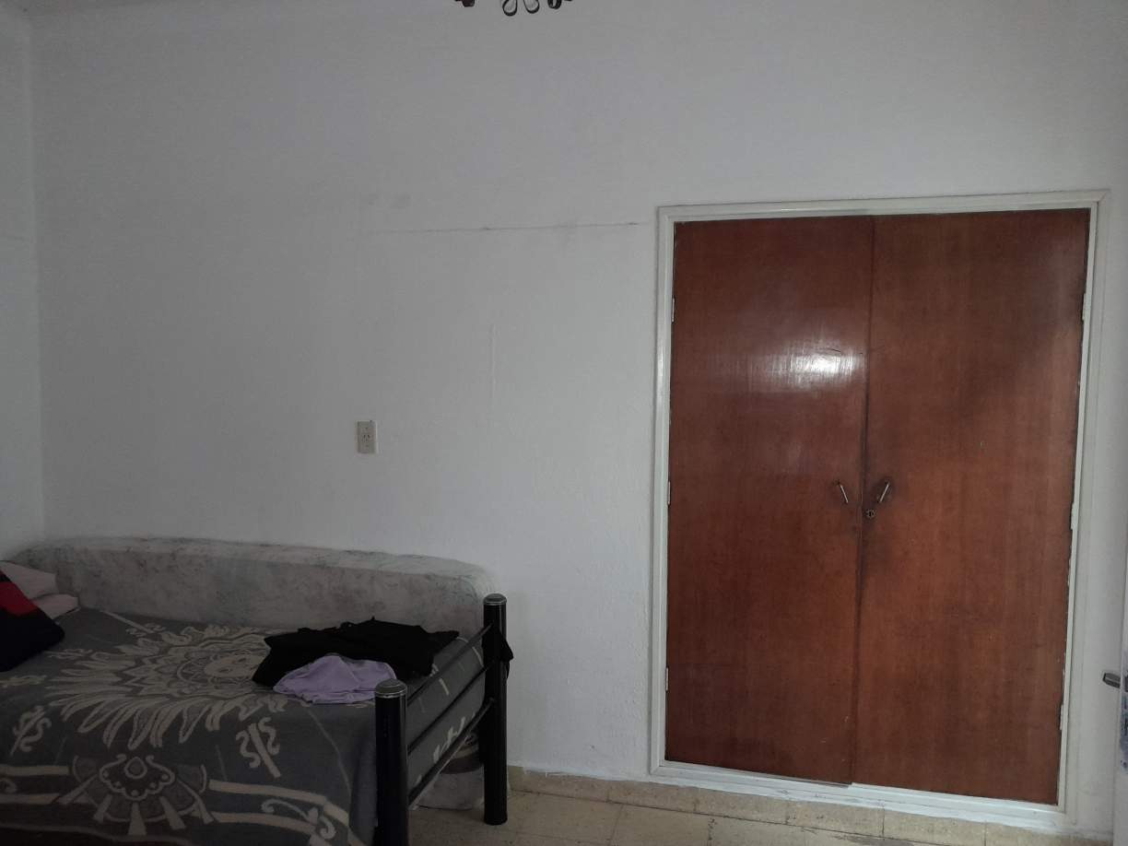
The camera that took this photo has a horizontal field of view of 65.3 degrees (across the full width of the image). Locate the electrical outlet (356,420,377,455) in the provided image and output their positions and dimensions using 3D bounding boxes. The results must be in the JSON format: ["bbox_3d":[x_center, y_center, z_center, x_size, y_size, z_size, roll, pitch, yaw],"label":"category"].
[{"bbox_3d":[-0.711,0.053,3.179,0.073,0.117,0.012,1,4,13],"label":"electrical outlet"}]

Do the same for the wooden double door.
[{"bbox_3d":[0.949,0.262,2.814,1.219,1.816,0.050,1,4,13],"label":"wooden double door"}]

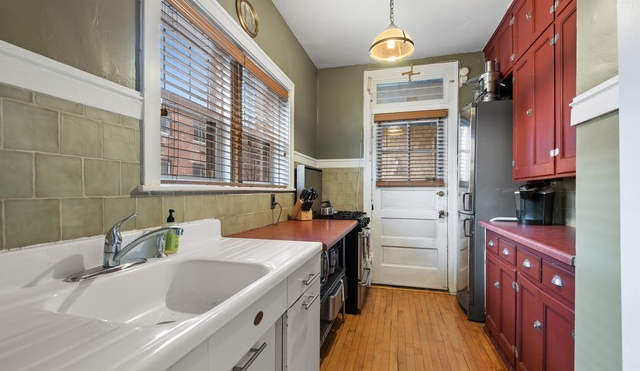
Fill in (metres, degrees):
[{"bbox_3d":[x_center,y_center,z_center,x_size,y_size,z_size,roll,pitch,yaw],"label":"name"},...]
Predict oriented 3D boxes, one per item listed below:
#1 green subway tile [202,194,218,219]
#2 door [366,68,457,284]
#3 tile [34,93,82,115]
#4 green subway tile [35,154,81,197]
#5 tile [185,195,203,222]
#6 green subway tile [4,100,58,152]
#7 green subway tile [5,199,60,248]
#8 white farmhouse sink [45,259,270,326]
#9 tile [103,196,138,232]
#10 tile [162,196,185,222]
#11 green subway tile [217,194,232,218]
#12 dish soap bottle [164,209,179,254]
[{"bbox_3d":[-0.621,0.121,1.600,0.010,0.132,0.130,0,-1,15],"label":"green subway tile"},{"bbox_3d":[1.083,-0.102,3.429,1.070,2.670,0.110,0,-1,14],"label":"door"},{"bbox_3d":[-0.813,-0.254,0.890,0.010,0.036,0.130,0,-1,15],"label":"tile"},{"bbox_3d":[-0.813,-0.028,0.887,0.010,0.132,0.130,0,-1,15],"label":"green subway tile"},{"bbox_3d":[-0.610,0.107,1.372,0.010,0.121,0.124,0,-1,14],"label":"tile"},{"bbox_3d":[-0.831,-0.166,0.824,0.010,0.132,0.130,0,-1,15],"label":"green subway tile"},{"bbox_3d":[-0.830,0.108,0.819,0.010,0.132,0.130,0,-1,15],"label":"green subway tile"},{"bbox_3d":[-0.393,0.357,0.795,0.400,0.180,0.440,0,-1,14],"label":"white farmhouse sink"},{"bbox_3d":[-0.702,0.104,0.997,0.010,0.121,0.123,0,-1,14],"label":"tile"},{"bbox_3d":[-0.641,0.106,1.246,0.010,0.121,0.126,0,-1,14],"label":"tile"},{"bbox_3d":[-0.549,0.110,1.619,0.010,0.121,0.126,0,-1,14],"label":"green subway tile"},{"bbox_3d":[-0.593,0.181,1.133,0.052,0.181,0.060,0,-1,14],"label":"dish soap bottle"}]

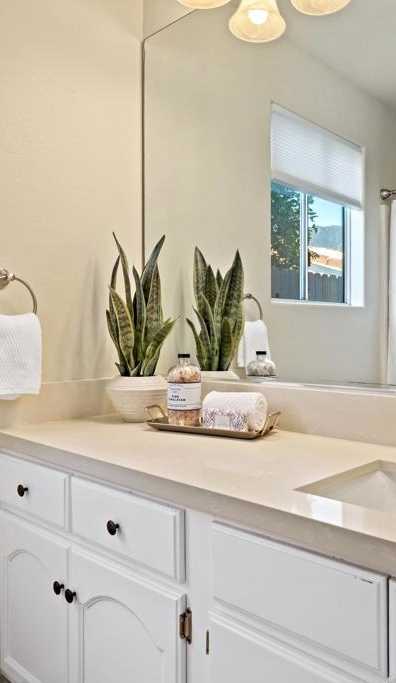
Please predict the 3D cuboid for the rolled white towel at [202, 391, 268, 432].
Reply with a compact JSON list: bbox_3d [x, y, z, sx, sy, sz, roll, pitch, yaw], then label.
[{"bbox_3d":[0.098,0.189,1.420,0.128,0.105,0.105,0,1,31],"label":"rolled white towel"}]

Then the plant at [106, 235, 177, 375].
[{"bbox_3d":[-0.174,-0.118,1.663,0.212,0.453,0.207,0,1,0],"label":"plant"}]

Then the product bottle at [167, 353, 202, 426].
[{"bbox_3d":[-0.038,0.137,1.514,0.095,0.208,0.095,0,1,0],"label":"product bottle"}]

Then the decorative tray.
[{"bbox_3d":[0.036,0.217,1.457,0.372,0.056,0.131,0,1,31],"label":"decorative tray"}]

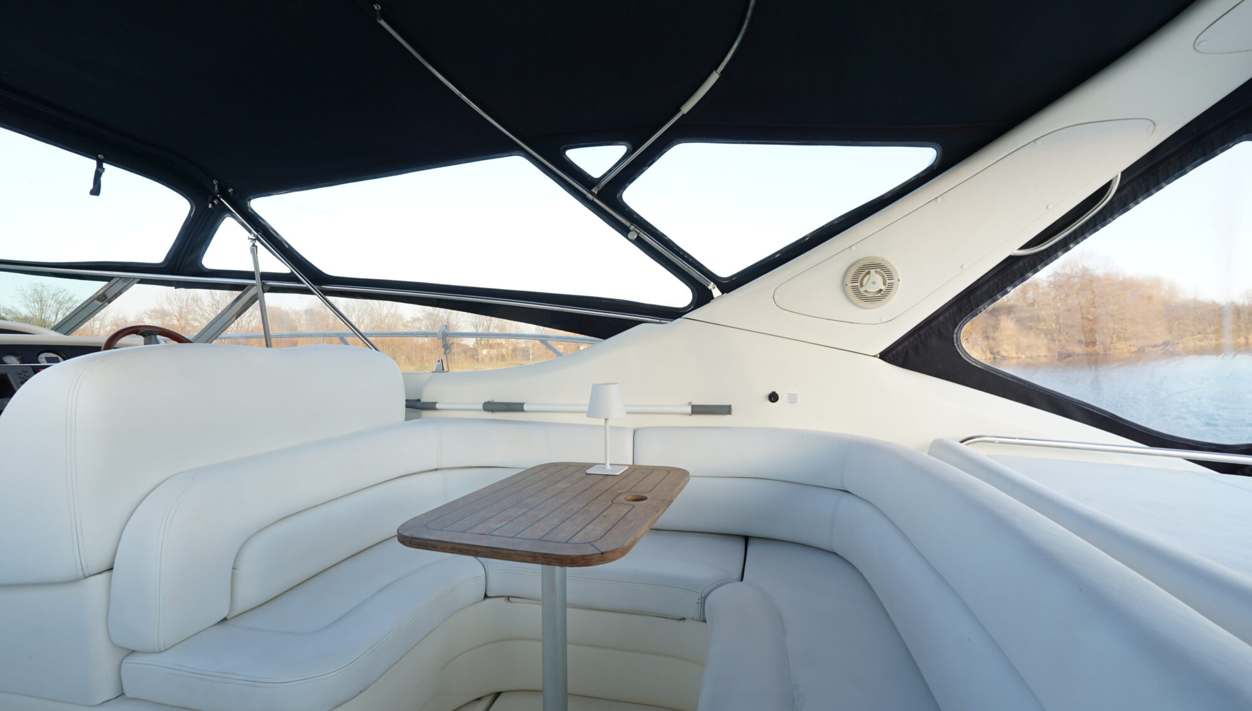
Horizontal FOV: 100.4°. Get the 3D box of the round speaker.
[{"bbox_3d":[0.824,-0.243,1.750,0.176,0.176,0.035,-1,7,15],"label":"round speaker"}]

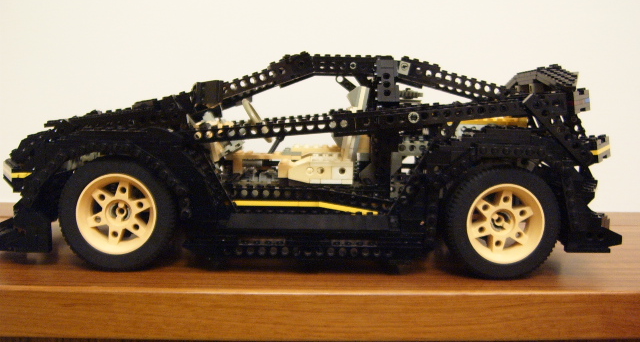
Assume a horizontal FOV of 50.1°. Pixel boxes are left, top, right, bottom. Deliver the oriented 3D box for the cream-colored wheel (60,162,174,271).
[{"bbox_3d":[-0.141,0.029,0.487,0.082,0.082,0.036,1,6,-2],"label":"cream-colored wheel"}]

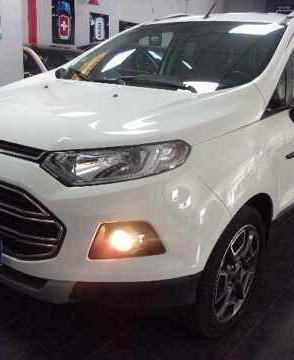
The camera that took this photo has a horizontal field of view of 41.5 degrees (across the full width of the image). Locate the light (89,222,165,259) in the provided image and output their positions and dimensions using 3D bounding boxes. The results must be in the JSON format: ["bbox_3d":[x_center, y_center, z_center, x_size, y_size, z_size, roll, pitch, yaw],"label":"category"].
[{"bbox_3d":[-0.077,0.213,1.420,0.290,0.150,0.140,5,17,9],"label":"light"}]

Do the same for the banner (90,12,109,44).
[{"bbox_3d":[-0.889,-2.829,7.300,0.020,0.617,0.521,15,21,36],"label":"banner"}]

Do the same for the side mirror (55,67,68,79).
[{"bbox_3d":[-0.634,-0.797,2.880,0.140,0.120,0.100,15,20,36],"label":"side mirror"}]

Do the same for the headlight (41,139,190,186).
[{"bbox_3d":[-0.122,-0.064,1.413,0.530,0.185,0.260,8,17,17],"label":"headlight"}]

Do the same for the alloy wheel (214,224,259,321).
[{"bbox_3d":[0.369,0.424,1.869,0.170,0.465,0.465,15,21,36],"label":"alloy wheel"}]

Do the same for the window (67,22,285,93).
[{"bbox_3d":[0.140,-0.814,2.496,1.400,0.110,0.890,15,52,36],"label":"window"}]

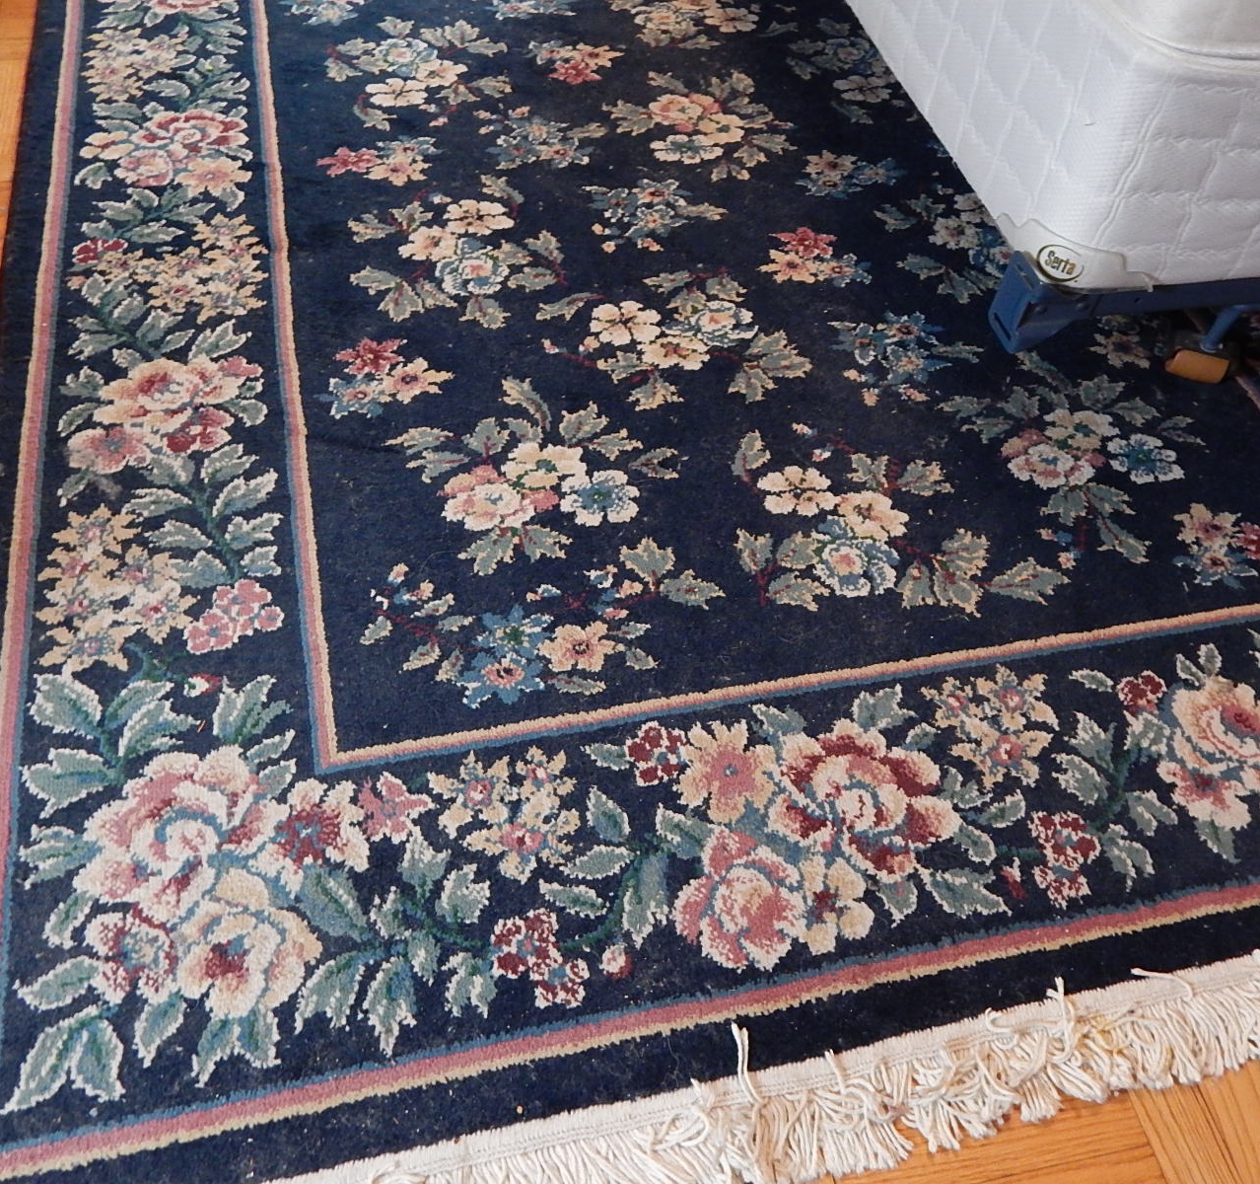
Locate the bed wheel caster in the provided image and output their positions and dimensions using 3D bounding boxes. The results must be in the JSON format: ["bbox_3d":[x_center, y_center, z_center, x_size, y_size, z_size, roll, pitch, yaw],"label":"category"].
[{"bbox_3d":[0.675,-0.274,1.347,0.059,0.042,0.042,15,54,5],"label":"bed wheel caster"}]

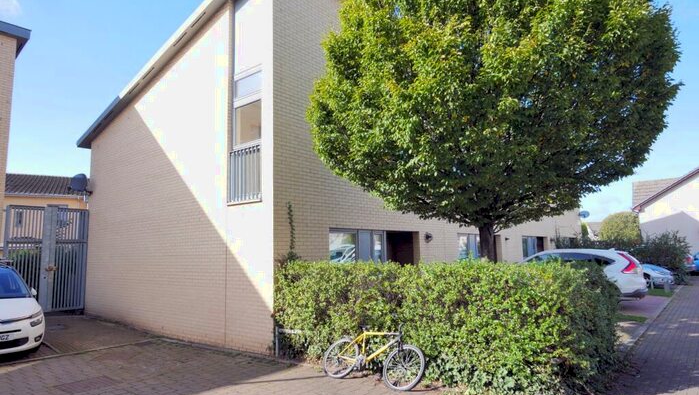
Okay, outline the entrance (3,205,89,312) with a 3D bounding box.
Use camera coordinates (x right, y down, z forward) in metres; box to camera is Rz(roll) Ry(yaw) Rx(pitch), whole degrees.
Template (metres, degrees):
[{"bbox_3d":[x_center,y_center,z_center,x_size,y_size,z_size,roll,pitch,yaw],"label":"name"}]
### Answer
[{"bbox_3d":[-8.662,1.787,12.717,0.120,3.020,2.120,-7,-9,39],"label":"entrance"}]

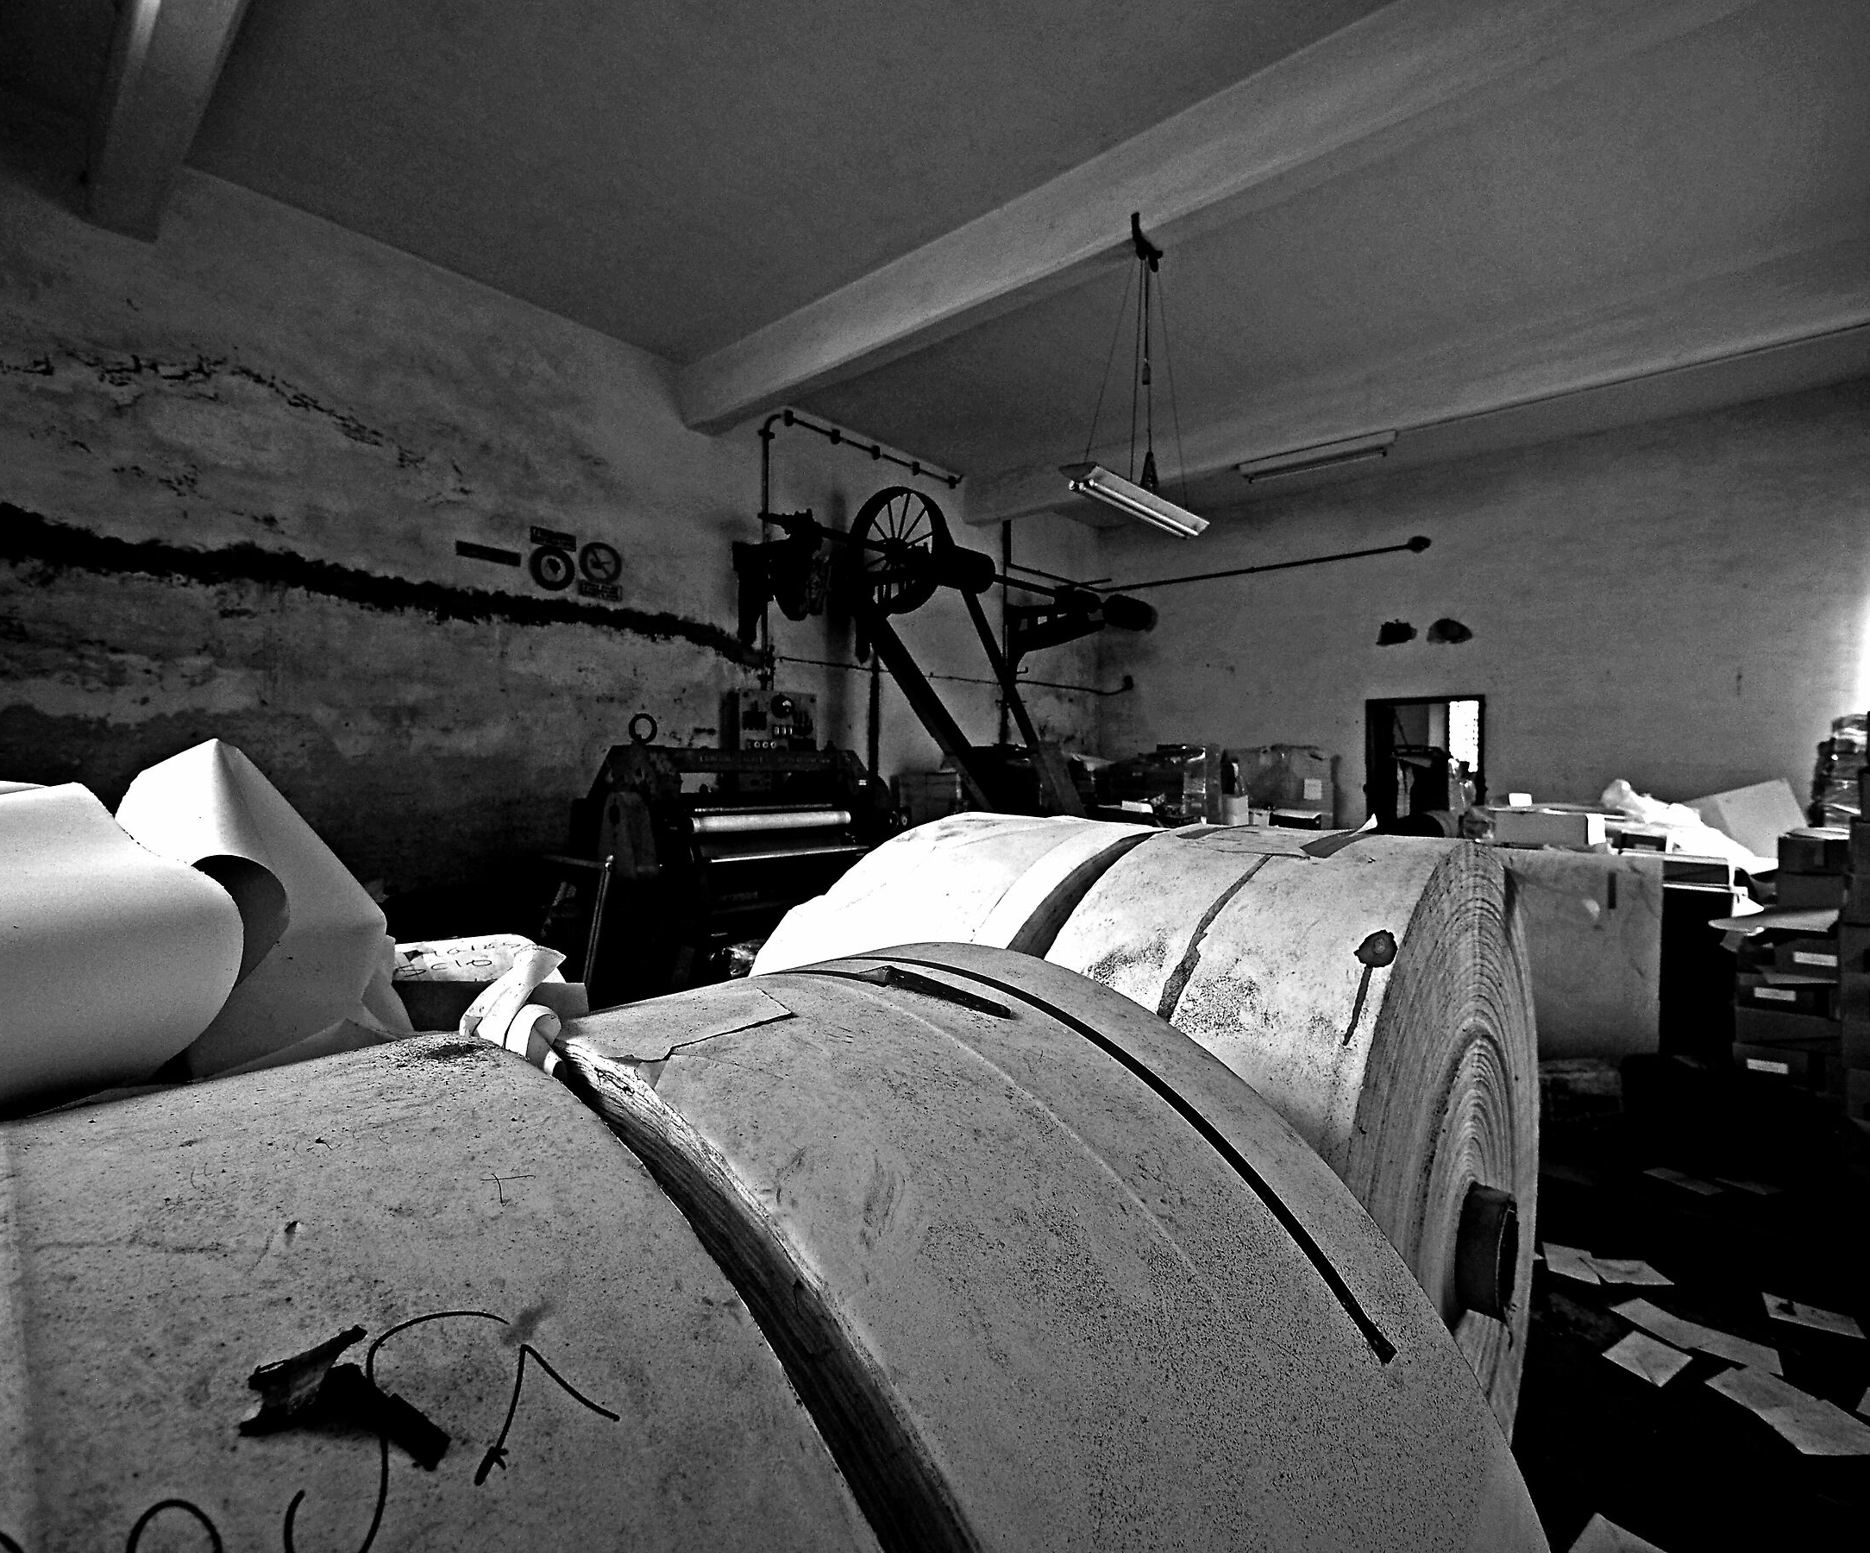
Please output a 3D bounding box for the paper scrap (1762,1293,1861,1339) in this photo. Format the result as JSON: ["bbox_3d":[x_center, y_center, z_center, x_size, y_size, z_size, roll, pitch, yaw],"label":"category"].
[{"bbox_3d":[2.038,1.252,1.943,0.158,0.008,0.107,1,2,36],"label":"paper scrap"}]

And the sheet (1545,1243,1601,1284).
[{"bbox_3d":[1.644,1.250,2.166,0.106,0.008,0.159,0,2,30],"label":"sheet"}]

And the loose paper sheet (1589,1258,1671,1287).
[{"bbox_3d":[1.752,1.251,2.120,0.157,0.008,0.103,0,2,4],"label":"loose paper sheet"}]

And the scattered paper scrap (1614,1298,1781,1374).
[{"bbox_3d":[1.712,1.257,1.891,0.147,0.008,0.290,-2,2,-41],"label":"scattered paper scrap"}]

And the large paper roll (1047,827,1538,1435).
[{"bbox_3d":[0.603,0.688,1.366,0.456,1.199,1.199,1,2,44],"label":"large paper roll"}]

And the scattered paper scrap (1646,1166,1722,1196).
[{"bbox_3d":[2.283,1.233,2.556,0.103,0.008,0.158,-1,2,-20],"label":"scattered paper scrap"}]

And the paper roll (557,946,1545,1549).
[{"bbox_3d":[-0.092,0.754,0.803,1.111,1.111,0.472,1,2,42],"label":"paper roll"}]

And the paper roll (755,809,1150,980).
[{"bbox_3d":[0.222,0.685,1.732,0.508,1.192,1.192,1,2,44],"label":"paper roll"}]

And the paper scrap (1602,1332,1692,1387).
[{"bbox_3d":[1.550,1.261,1.823,0.159,0.008,0.106,-2,2,-30],"label":"paper scrap"}]

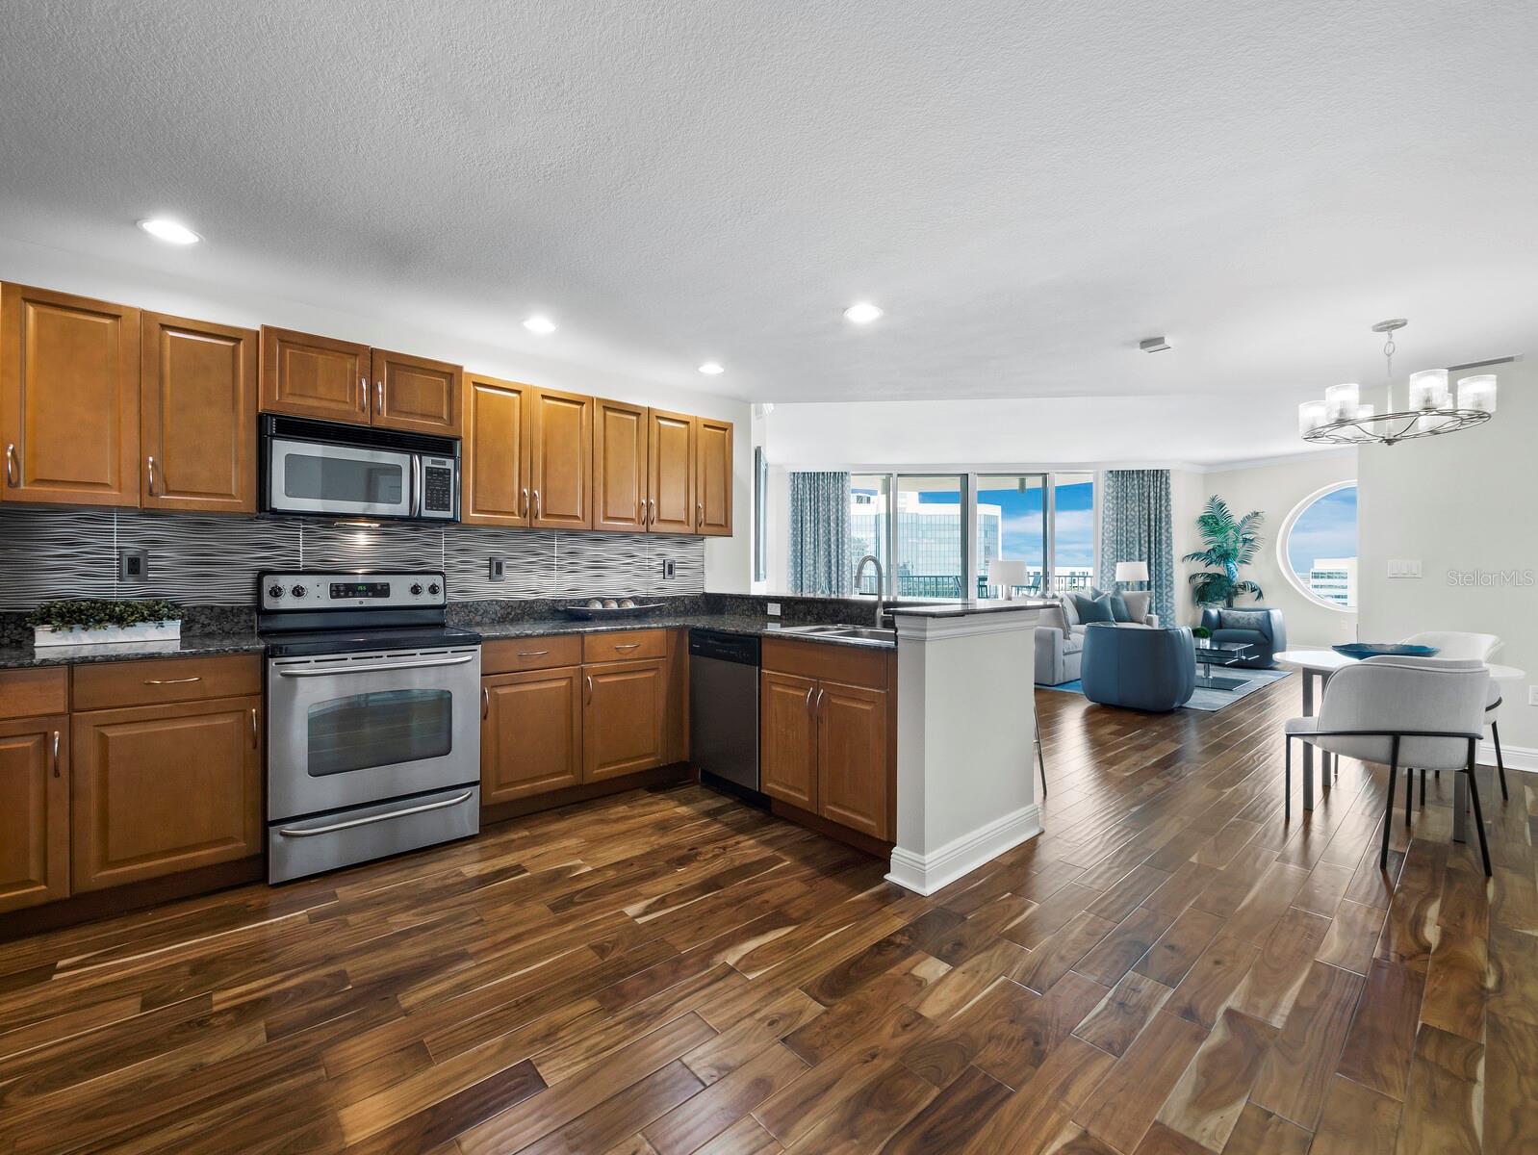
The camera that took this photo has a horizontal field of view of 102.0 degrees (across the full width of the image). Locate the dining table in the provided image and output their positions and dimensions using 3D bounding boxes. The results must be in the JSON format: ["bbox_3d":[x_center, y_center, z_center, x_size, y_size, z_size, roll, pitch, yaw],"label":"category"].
[{"bbox_3d":[3.082,0.786,3.100,0.890,0.735,0.890,0,0,-39],"label":"dining table"}]

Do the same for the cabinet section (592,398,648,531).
[{"bbox_3d":[-0.955,-0.643,3.748,0.334,0.754,0.330,0,0,-39],"label":"cabinet section"}]

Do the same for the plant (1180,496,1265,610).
[{"bbox_3d":[7.080,-0.040,9.720,0.980,2.400,1.080,0,0,-40],"label":"plant"}]

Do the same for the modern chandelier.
[{"bbox_3d":[3.130,-0.970,3.140,0.710,0.610,0.710,0,0,-40],"label":"modern chandelier"}]

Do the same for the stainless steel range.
[{"bbox_3d":[-1.805,0.583,2.843,0.757,1.205,0.700,0,0,-40],"label":"stainless steel range"}]

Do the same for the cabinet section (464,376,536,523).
[{"bbox_3d":[-1.493,-0.644,3.311,0.339,0.754,0.330,0,0,-39],"label":"cabinet section"}]

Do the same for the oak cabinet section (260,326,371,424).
[{"bbox_3d":[-2.046,-0.851,2.807,0.379,0.347,0.414,0,0,-39],"label":"oak cabinet section"}]

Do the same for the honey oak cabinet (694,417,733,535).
[{"bbox_3d":[-0.450,-0.636,4.162,0.292,0.757,0.320,0,0,-39],"label":"honey oak cabinet"}]

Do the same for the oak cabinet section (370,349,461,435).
[{"bbox_3d":[-1.750,-0.851,3.047,0.371,0.347,0.414,0,0,-39],"label":"oak cabinet section"}]

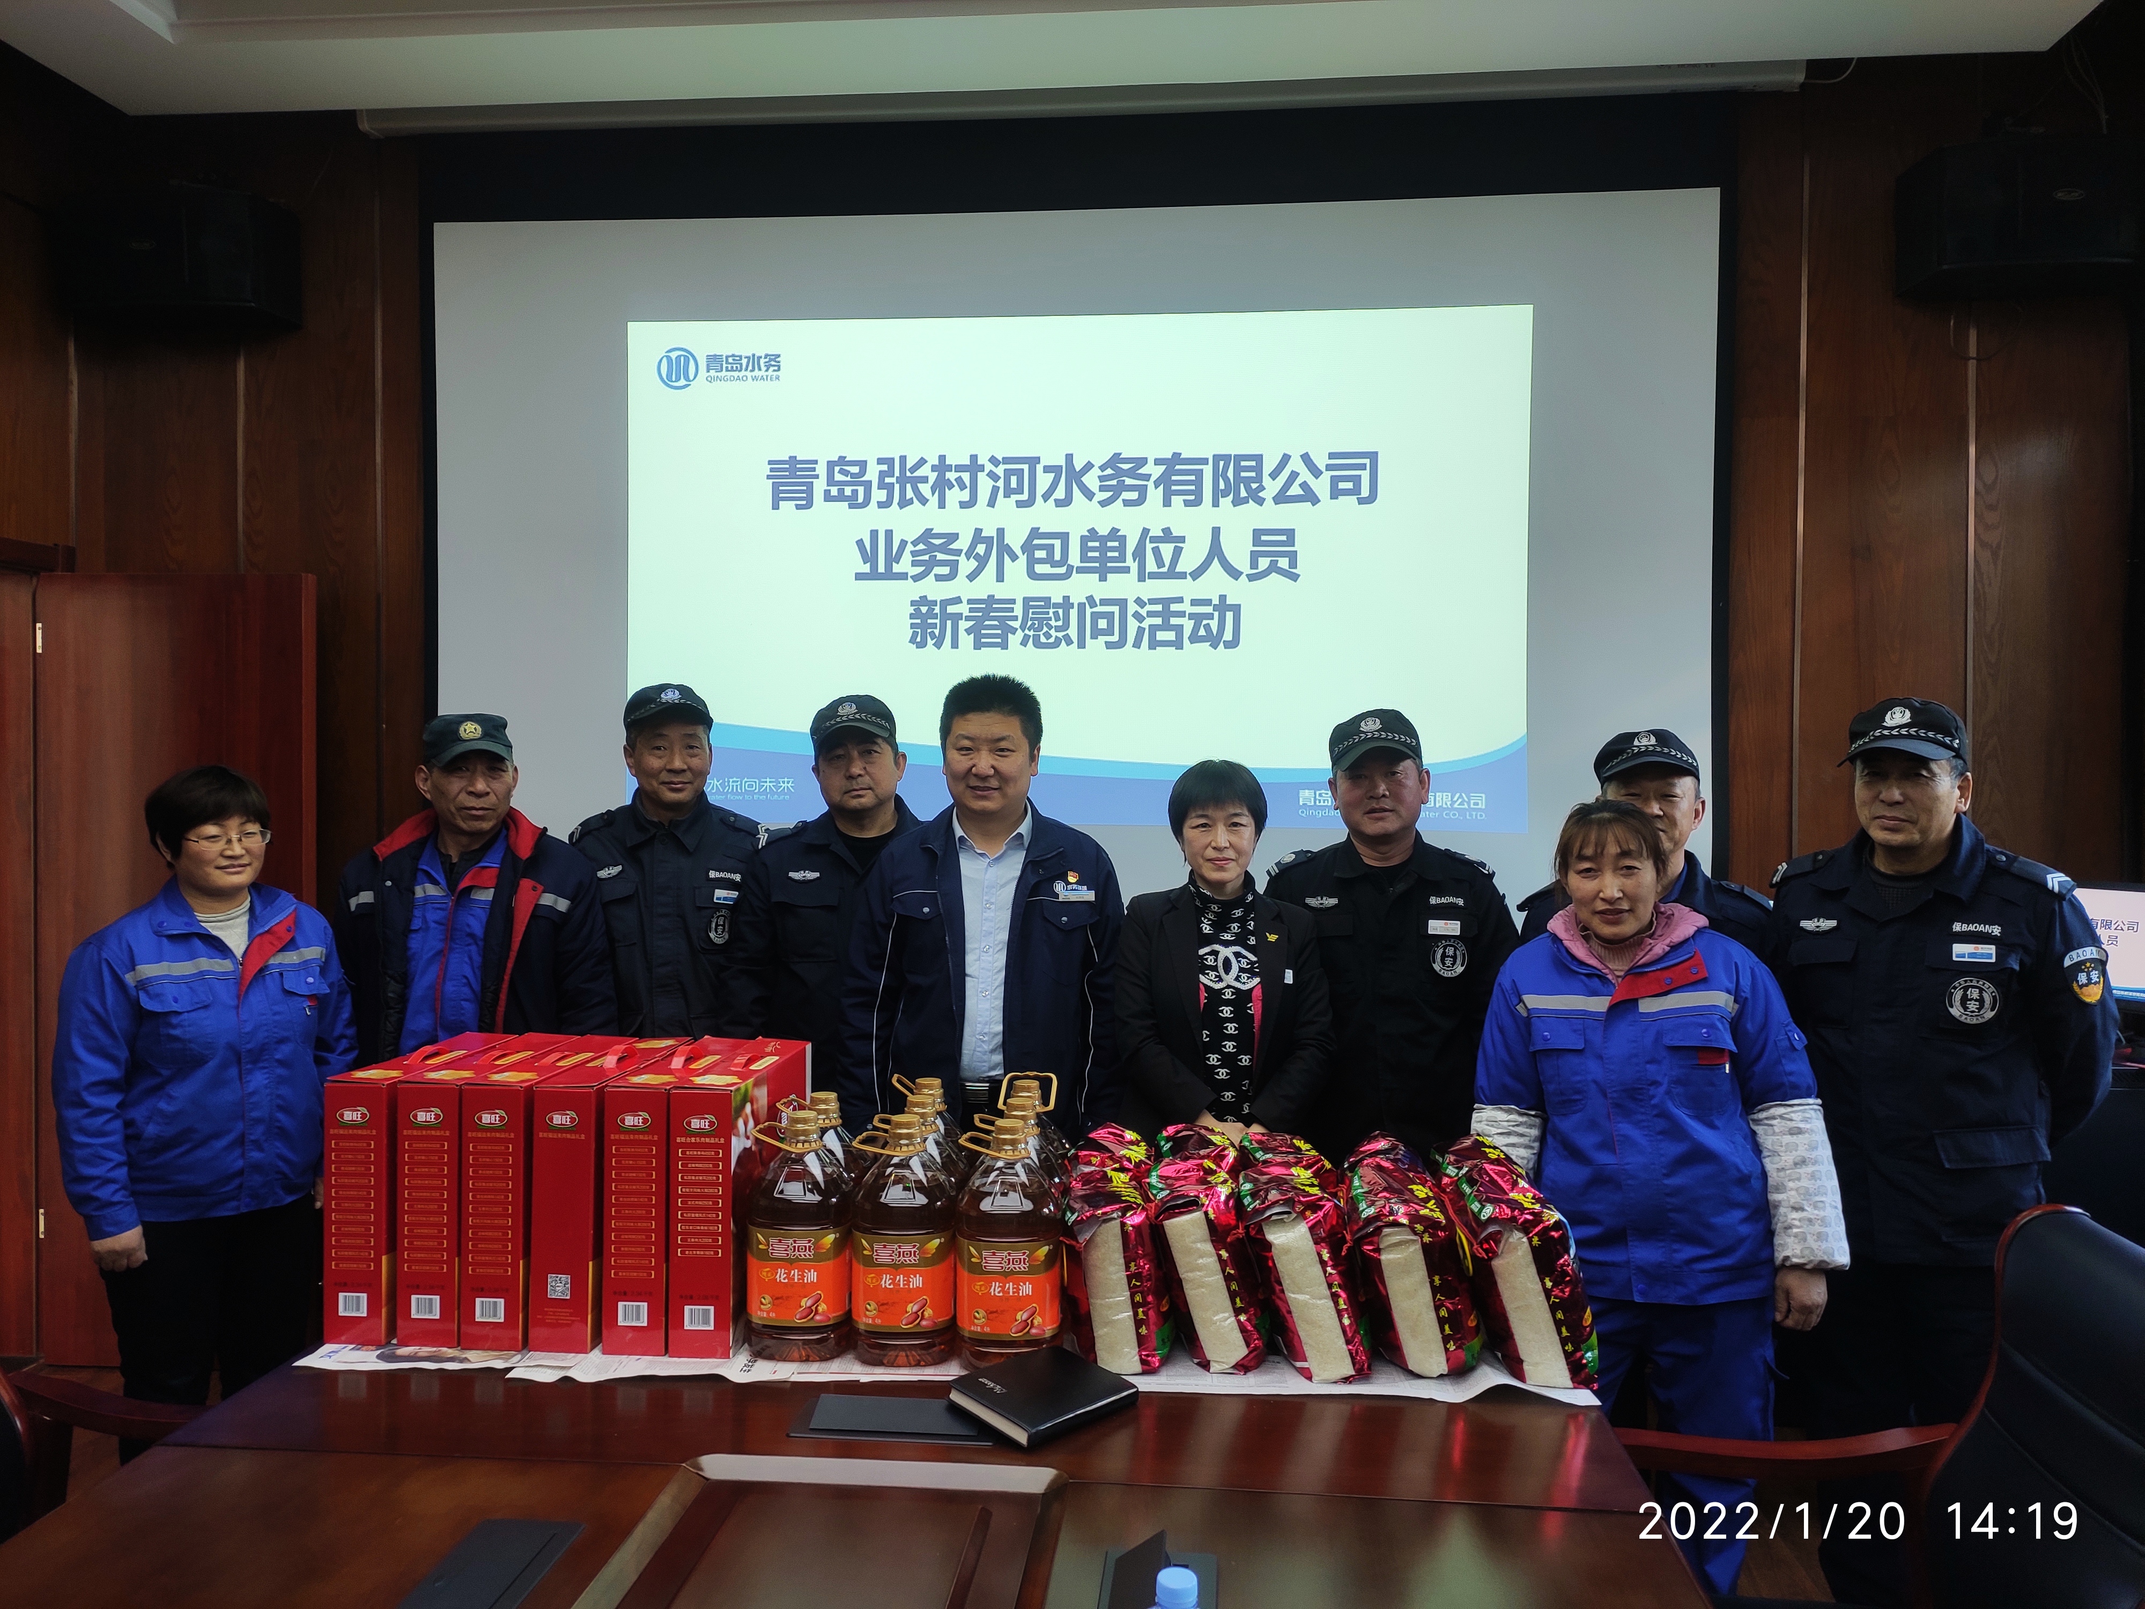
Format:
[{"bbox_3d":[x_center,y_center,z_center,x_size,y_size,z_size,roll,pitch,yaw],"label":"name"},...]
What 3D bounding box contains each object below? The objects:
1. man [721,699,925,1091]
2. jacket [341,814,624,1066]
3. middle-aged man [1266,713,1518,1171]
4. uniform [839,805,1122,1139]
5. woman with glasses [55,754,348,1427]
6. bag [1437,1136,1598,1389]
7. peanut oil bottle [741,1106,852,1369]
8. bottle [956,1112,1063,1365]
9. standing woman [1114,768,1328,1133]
[{"bbox_3d":[-0.445,0.668,3.116,0.500,1.768,0.310,0,1,-8],"label":"man"},{"bbox_3d":[-1.087,0.392,2.820,0.510,0.770,0.300,0,1,-10],"label":"jacket"},{"bbox_3d":[0.617,0.688,3.046,0.490,1.740,0.300,0,1,11],"label":"middle-aged man"},{"bbox_3d":[-0.166,0.378,2.847,0.510,0.740,0.310,0,1,0],"label":"uniform"},{"bbox_3d":[-1.611,0.743,2.885,0.300,1.614,0.480,1,1,45],"label":"woman with glasses"},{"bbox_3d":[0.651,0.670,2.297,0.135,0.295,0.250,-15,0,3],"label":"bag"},{"bbox_3d":[-0.397,0.616,2.252,0.150,0.336,0.150,0,1,-2],"label":"peanut oil bottle"},{"bbox_3d":[-0.090,0.618,2.222,0.150,0.336,0.150,0,1,1],"label":"bottle"},{"bbox_3d":[0.280,0.728,2.860,0.430,1.600,0.280,0,1,5],"label":"standing woman"}]

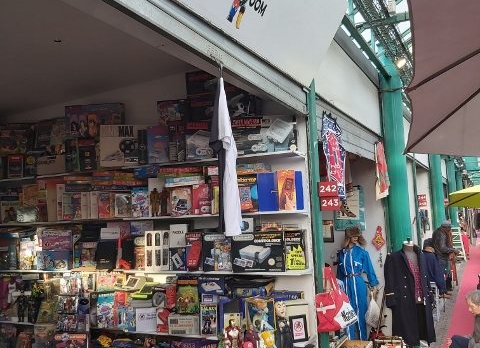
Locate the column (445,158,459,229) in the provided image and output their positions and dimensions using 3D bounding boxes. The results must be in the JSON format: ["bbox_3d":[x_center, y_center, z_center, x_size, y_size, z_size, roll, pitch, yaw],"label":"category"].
[{"bbox_3d":[7.683,1.233,17.394,0.250,3.800,0.250,-5,-6,26],"label":"column"}]

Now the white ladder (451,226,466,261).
[{"bbox_3d":[7.467,2.403,16.440,0.420,1.150,0.450,-3,-6,11],"label":"white ladder"}]

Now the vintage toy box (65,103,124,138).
[{"bbox_3d":[-1.276,-0.463,4.200,0.490,0.265,0.100,-3,-6,7],"label":"vintage toy box"}]

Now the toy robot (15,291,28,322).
[{"bbox_3d":[-1.944,1.177,4.279,0.120,0.270,0.060,-1,-6,-11],"label":"toy robot"}]

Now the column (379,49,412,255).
[{"bbox_3d":[1.979,0.345,5.954,0.250,3.800,0.250,-5,-6,27],"label":"column"}]

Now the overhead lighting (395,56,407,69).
[{"bbox_3d":[1.945,-1.351,5.827,0.150,0.130,0.080,-3,-6,6],"label":"overhead lighting"}]

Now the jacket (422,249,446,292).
[{"bbox_3d":[2.716,1.365,6.800,0.370,0.610,0.420,-2,-6,-3],"label":"jacket"}]

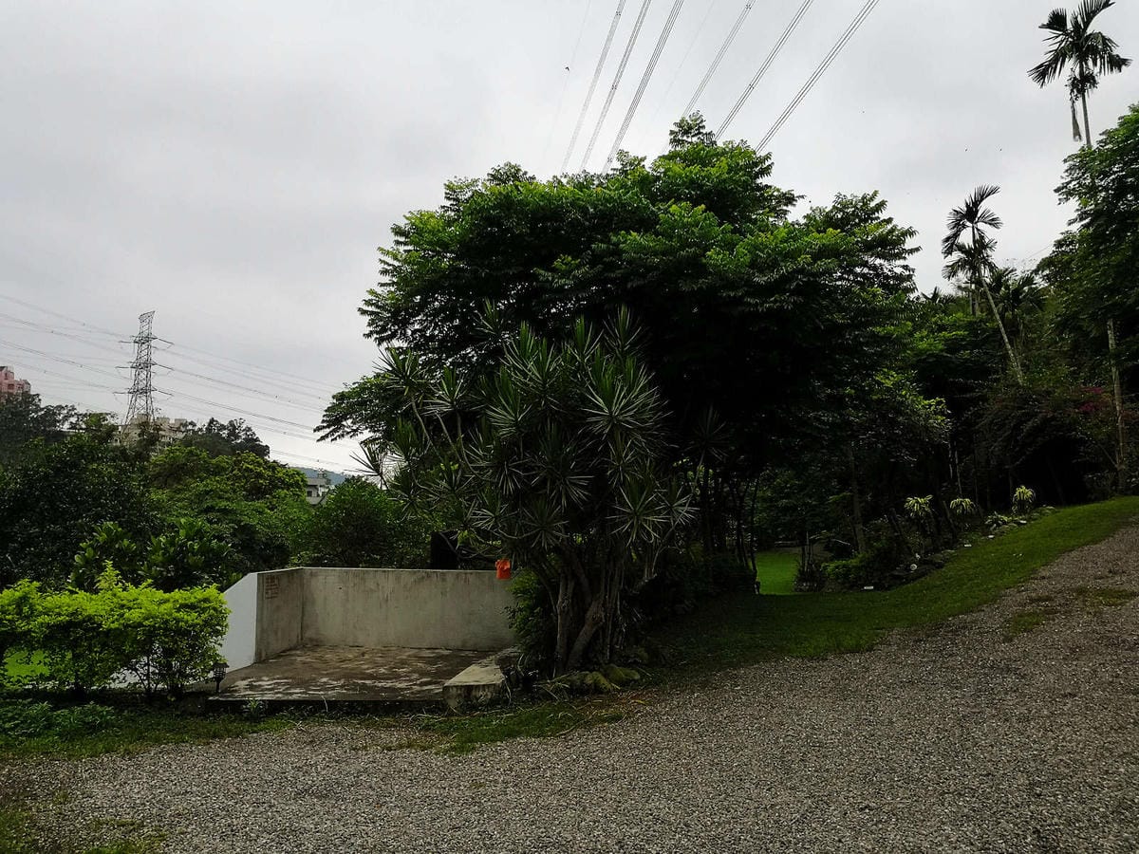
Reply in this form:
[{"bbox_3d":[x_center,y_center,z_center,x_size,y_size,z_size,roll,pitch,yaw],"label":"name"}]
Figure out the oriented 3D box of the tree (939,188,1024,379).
[{"bbox_3d":[16.750,-5.519,36.000,3.200,8.800,3.000,0,-6,0],"label":"tree"}]

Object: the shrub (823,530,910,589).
[{"bbox_3d":[5.491,2.477,16.500,1.600,1.050,1.300,0,-6,0],"label":"shrub"}]

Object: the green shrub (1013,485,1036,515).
[{"bbox_3d":[11.783,1.880,23.000,0.660,0.780,0.660,0,-6,0],"label":"green shrub"}]

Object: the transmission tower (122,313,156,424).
[{"bbox_3d":[-123.277,-15.665,255.000,9.500,36.000,10.000,4,-7,-36],"label":"transmission tower"}]

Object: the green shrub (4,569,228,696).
[{"bbox_3d":[-4.457,2.012,8.700,2.250,1.200,1.100,0,-6,0],"label":"green shrub"}]

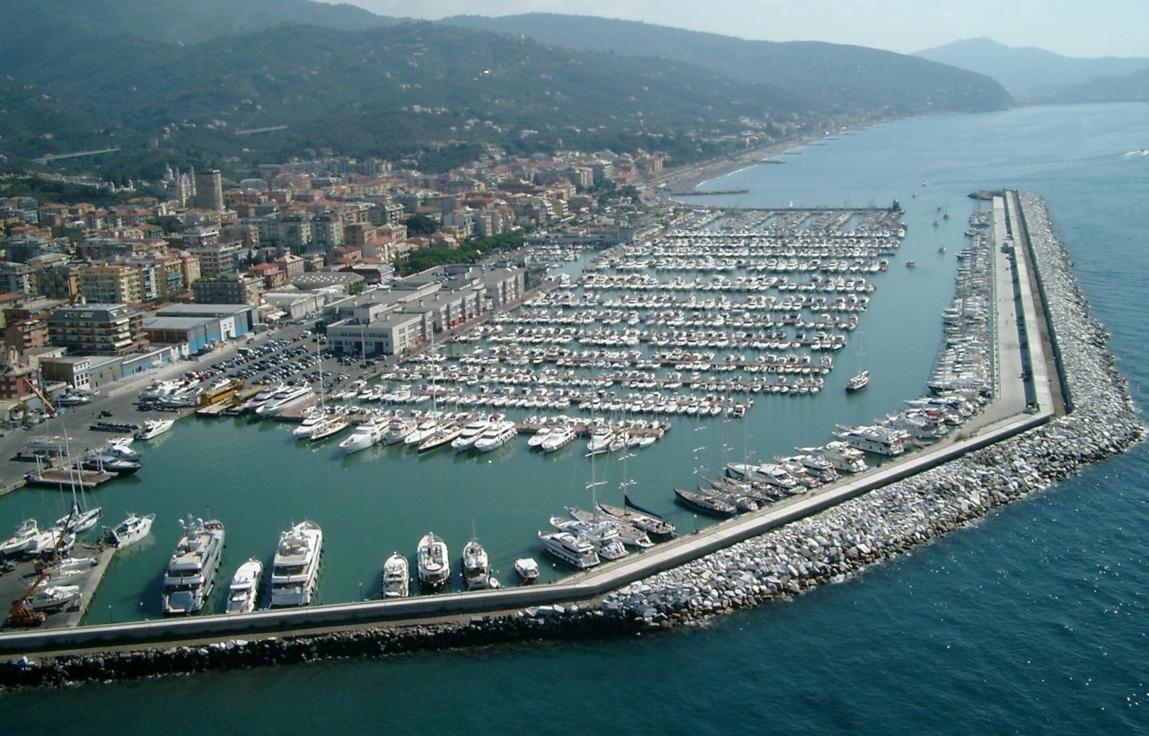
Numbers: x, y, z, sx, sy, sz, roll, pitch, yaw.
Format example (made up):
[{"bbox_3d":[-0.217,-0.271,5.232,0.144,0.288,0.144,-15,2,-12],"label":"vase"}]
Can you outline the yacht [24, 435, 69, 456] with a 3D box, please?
[{"bbox_3d":[-155.310,23.400,362.370,13.000,5.700,3.800,2,13,18],"label":"yacht"}]

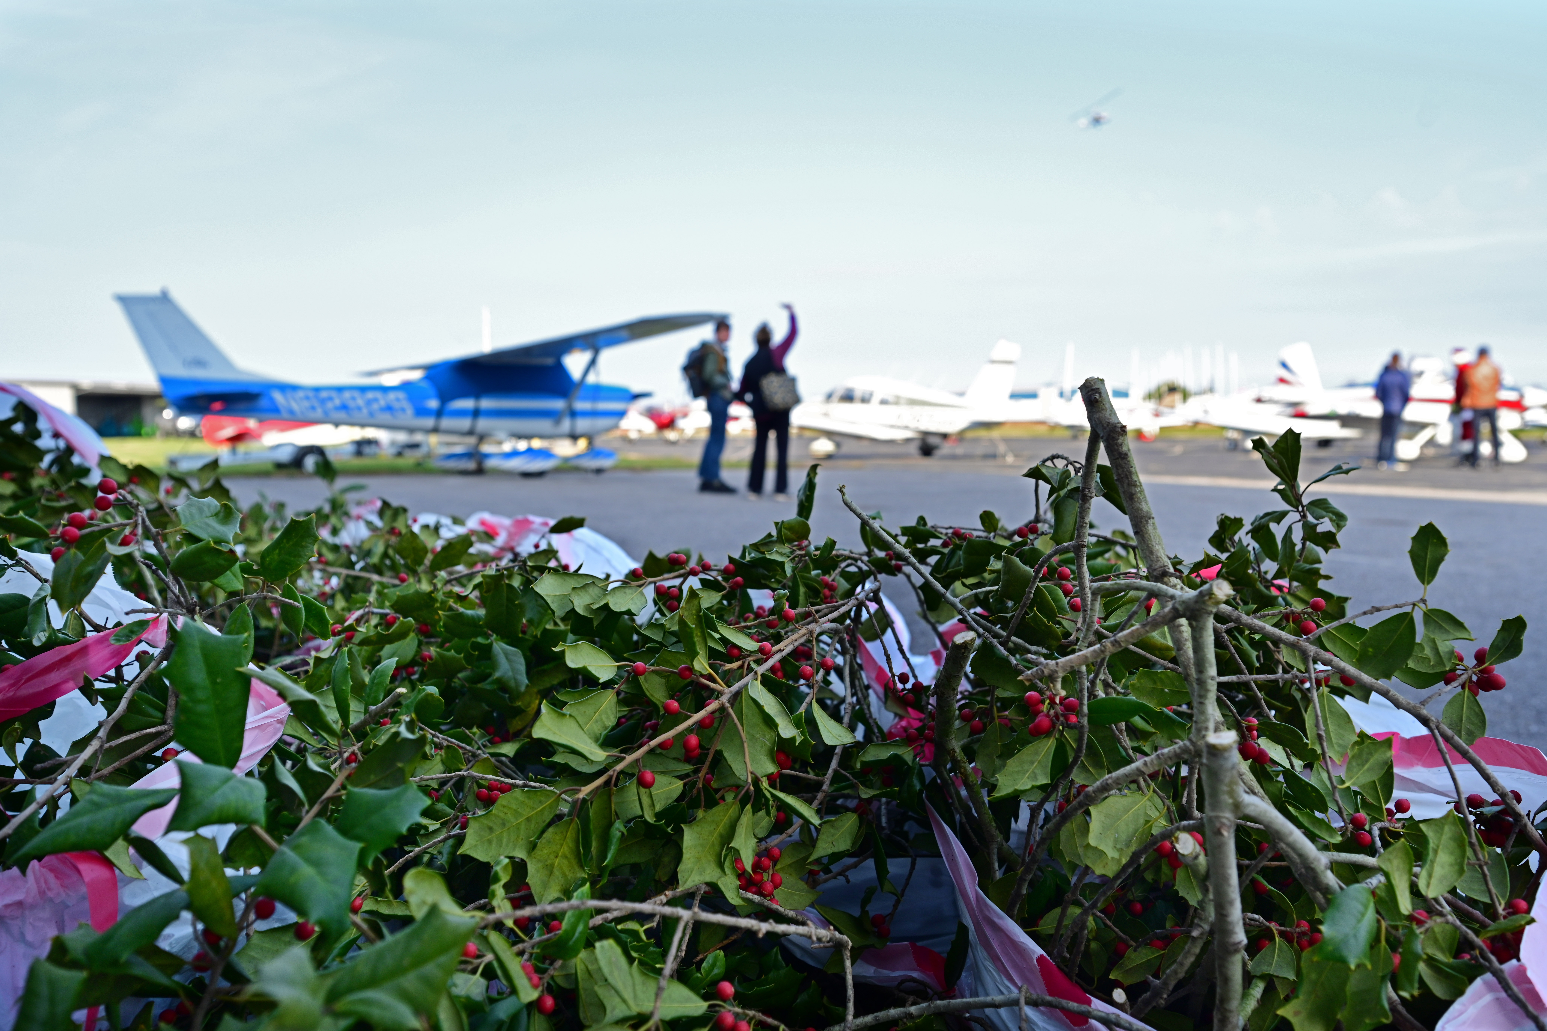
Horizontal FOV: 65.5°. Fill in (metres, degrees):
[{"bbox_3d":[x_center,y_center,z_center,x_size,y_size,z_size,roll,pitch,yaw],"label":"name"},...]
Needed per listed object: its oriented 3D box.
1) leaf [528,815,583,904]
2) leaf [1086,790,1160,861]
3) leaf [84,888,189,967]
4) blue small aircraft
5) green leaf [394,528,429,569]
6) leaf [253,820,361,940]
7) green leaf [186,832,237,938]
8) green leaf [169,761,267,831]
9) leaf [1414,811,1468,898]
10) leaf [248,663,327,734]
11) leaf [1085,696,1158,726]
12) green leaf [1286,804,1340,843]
[{"bbox_3d":[-0.109,0.172,0.600,0.030,0.048,0.011,21,6,-3],"label":"leaf"},{"bbox_3d":[0.186,0.165,0.640,0.038,0.033,0.010,-41,-9,0],"label":"leaf"},{"bbox_3d":[-0.261,0.169,0.493,0.023,0.012,0.051,27,33,20],"label":"leaf"},{"bbox_3d":[-4.850,-1.770,16.400,7.250,2.500,10.000,-4,5,-36],"label":"blue small aircraft"},{"bbox_3d":[-0.310,0.028,1.030,0.030,0.040,0.011,-8,-21,-5],"label":"green leaf"},{"bbox_3d":[-0.208,0.162,0.536,0.040,0.050,0.015,-12,-33,-43],"label":"leaf"},{"bbox_3d":[-0.248,0.163,0.530,0.019,0.048,0.010,-17,-6,-25],"label":"green leaf"},{"bbox_3d":[-0.231,0.117,0.500,0.042,0.015,0.032,-11,49,-12],"label":"green leaf"},{"bbox_3d":[0.350,0.178,0.630,0.024,0.044,0.012,-1,-31,49],"label":"leaf"},{"bbox_3d":[-0.230,0.088,0.570,0.050,0.020,0.013,35,-42,-17],"label":"leaf"},{"bbox_3d":[0.191,0.107,0.660,0.044,0.010,0.025,0,30,0],"label":"leaf"},{"bbox_3d":[0.320,0.183,0.714,0.018,0.008,0.036,-21,35,-27],"label":"green leaf"}]

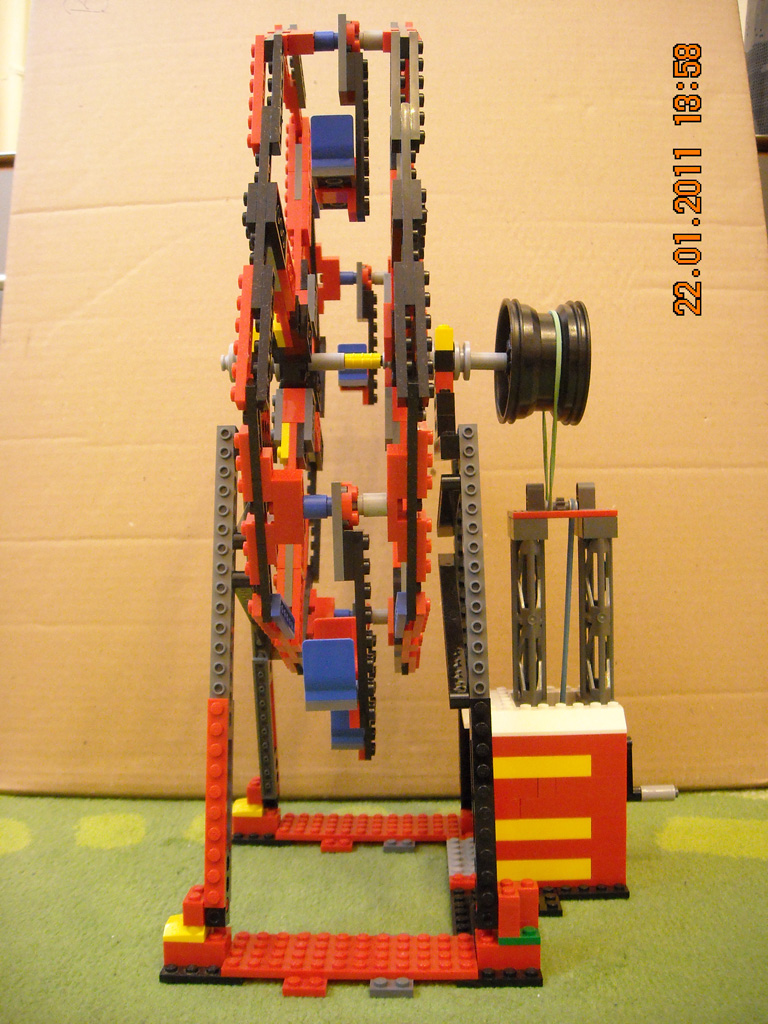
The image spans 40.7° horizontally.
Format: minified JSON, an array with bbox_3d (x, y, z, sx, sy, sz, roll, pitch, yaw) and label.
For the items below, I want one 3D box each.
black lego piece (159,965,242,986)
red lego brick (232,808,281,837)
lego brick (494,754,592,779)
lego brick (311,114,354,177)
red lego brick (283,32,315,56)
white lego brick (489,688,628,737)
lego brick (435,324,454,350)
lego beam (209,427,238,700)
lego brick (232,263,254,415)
[{"bbox_3d":[-0.068,0.175,0.396,0.032,0.005,0.016,0,2,2],"label":"black lego piece"},{"bbox_3d":[-0.067,0.166,0.551,0.024,0.010,0.016,0,1,2],"label":"red lego brick"},{"bbox_3d":[0.069,0.114,0.466,0.048,0.010,0.008,0,1,2],"label":"lego brick"},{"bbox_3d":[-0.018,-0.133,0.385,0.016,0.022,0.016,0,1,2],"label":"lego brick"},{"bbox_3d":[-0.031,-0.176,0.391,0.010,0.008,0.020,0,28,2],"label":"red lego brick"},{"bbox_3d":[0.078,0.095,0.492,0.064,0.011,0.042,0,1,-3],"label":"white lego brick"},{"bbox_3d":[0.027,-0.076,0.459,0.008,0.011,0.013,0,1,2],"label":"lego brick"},{"bbox_3d":[-0.065,0.020,0.426,0.008,0.112,0.011,-1,-10,2],"label":"lego beam"},{"bbox_3d":[-0.046,-0.058,0.343,0.005,0.048,0.008,1,-15,2],"label":"lego brick"}]

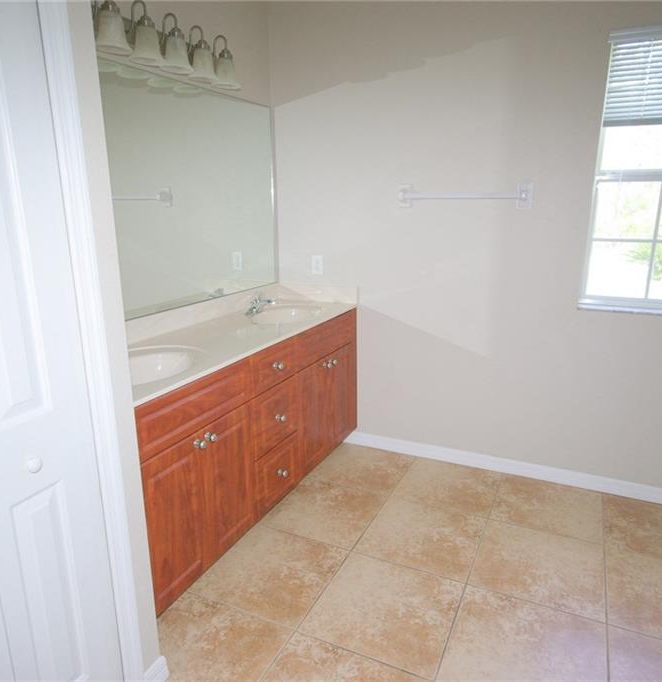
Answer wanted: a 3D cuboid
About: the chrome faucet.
[{"bbox_3d":[-0.379,-0.208,2.933,0.155,0.115,0.156,6,16,25],"label":"chrome faucet"}]

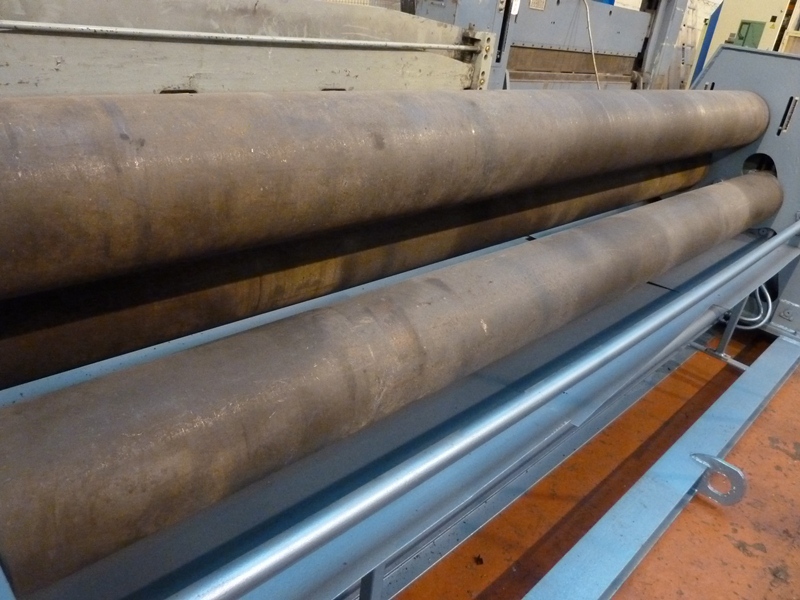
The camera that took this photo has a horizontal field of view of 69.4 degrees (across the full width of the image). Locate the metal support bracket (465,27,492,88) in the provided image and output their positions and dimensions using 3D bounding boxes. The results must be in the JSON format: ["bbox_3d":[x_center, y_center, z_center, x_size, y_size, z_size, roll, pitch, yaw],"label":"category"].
[{"bbox_3d":[0.501,-1.435,3.525,0.100,0.370,0.080,-18,35,-41],"label":"metal support bracket"}]

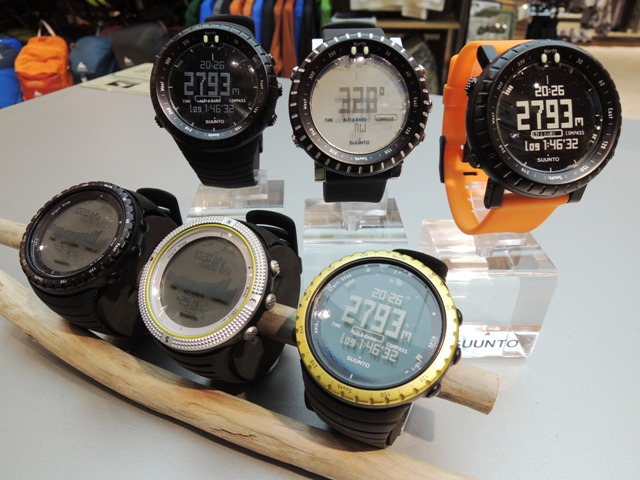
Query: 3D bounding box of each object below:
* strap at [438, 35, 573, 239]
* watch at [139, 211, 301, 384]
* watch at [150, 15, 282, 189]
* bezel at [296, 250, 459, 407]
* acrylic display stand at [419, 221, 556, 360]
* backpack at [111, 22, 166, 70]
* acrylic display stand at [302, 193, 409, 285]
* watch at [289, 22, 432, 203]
[{"bbox_3d":[0.068,-0.039,0.171,0.025,0.073,0.057,-3,2,-3],"label":"strap"},{"bbox_3d":[-0.033,0.022,0.183,0.053,0.061,0.069,19,75,21],"label":"watch"},{"bbox_3d":[-0.041,-0.061,0.202,0.053,0.074,0.062,-2,0,0],"label":"watch"},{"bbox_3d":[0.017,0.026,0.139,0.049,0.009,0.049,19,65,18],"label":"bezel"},{"bbox_3d":[0.071,0.022,0.205,0.046,0.048,0.041,0,32,0],"label":"acrylic display stand"},{"bbox_3d":[-1.000,-0.978,2.500,0.290,0.450,0.220,0,32,0],"label":"backpack"},{"bbox_3d":[0.015,0.009,0.217,0.045,0.052,0.043,0,32,0],"label":"acrylic display stand"},{"bbox_3d":[0.013,-0.051,0.183,0.051,0.071,0.066,-3,4,-3],"label":"watch"}]

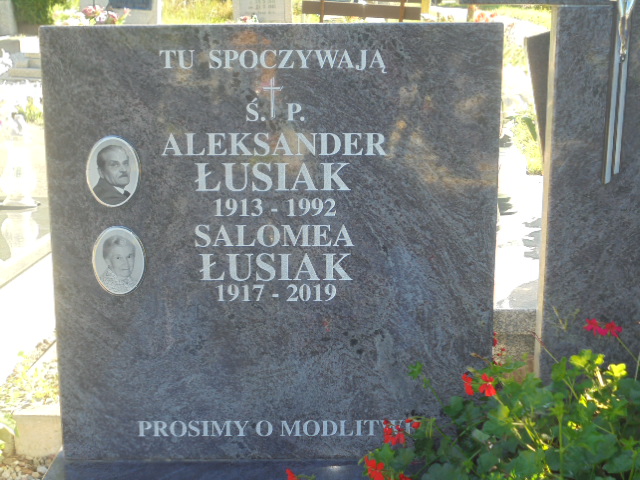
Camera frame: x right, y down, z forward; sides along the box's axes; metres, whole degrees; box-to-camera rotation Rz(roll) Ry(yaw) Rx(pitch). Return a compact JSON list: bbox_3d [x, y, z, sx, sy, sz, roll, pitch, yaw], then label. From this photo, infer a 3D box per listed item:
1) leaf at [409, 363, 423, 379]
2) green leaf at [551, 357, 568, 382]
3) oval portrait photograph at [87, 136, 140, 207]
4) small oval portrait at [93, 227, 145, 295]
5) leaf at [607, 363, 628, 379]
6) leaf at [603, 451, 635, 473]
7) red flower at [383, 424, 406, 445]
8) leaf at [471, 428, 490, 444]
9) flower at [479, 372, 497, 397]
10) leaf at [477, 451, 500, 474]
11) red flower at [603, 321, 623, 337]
[{"bbox_3d":[0.152,0.208,1.650,0.023,0.026,0.018,0,13,-1],"label":"leaf"},{"bbox_3d":[0.389,0.210,1.680,0.029,0.042,0.022,0,15,0],"label":"green leaf"},{"bbox_3d":[-0.350,-0.115,1.755,0.090,0.120,0.012,0,13,-1],"label":"oval portrait photograph"},{"bbox_3d":[-0.348,0.035,1.790,0.090,0.120,0.012,0,13,-1],"label":"small oval portrait"},{"bbox_3d":[0.471,0.207,1.640,0.035,0.025,0.028,0,15,0],"label":"leaf"},{"bbox_3d":[0.453,0.335,1.560,0.048,0.036,0.033,0,15,0],"label":"leaf"},{"bbox_3d":[0.121,0.314,1.680,0.039,0.036,0.030,1,15,5],"label":"red flower"},{"bbox_3d":[0.254,0.311,1.640,0.032,0.024,0.022,0,15,0],"label":"leaf"},{"bbox_3d":[0.270,0.233,1.670,0.029,0.039,0.020,3,15,10],"label":"flower"},{"bbox_3d":[0.260,0.344,1.600,0.037,0.037,0.018,0,13,-1],"label":"leaf"},{"bbox_3d":[0.465,0.142,1.650,0.032,0.026,0.022,3,13,11],"label":"red flower"}]

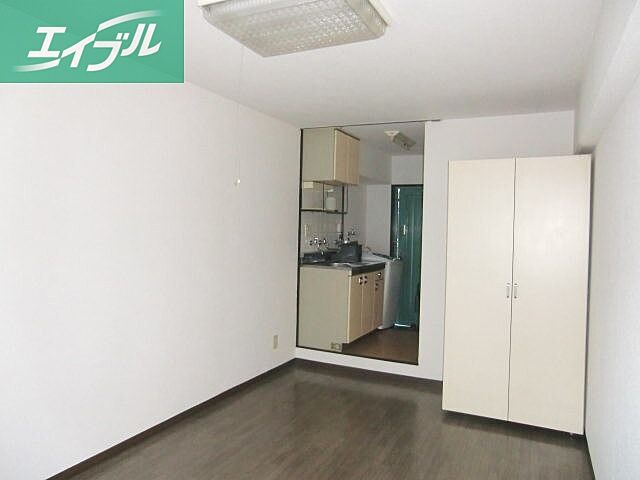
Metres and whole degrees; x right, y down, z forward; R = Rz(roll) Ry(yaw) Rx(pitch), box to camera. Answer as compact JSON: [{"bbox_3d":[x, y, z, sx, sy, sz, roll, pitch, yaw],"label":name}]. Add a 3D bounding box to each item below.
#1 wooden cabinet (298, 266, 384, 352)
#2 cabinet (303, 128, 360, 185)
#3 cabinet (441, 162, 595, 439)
[{"bbox_3d":[0.292,0.683,4.953,0.527,0.831,1.085,2,1,27],"label":"wooden cabinet"},{"bbox_3d":[0.145,-0.859,4.780,0.340,0.507,0.656,2,1,27],"label":"cabinet"},{"bbox_3d":[1.456,0.361,3.320,0.893,1.852,0.587,2,1,27],"label":"cabinet"}]

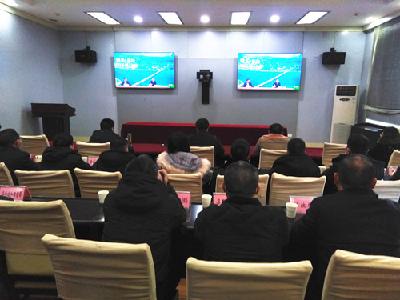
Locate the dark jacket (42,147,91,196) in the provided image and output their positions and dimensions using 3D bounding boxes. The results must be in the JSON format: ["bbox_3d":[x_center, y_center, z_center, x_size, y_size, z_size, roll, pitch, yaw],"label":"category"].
[{"bbox_3d":[-1.248,0.257,2.780,0.480,0.600,0.400,2,10,4],"label":"dark jacket"}]

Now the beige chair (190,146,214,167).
[{"bbox_3d":[-0.008,0.377,4.259,0.480,0.950,0.570,1,10,4],"label":"beige chair"}]

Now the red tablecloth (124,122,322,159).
[{"bbox_3d":[0.311,-0.113,6.089,3.800,0.800,0.850,2,11,4],"label":"red tablecloth"}]

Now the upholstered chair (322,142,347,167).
[{"bbox_3d":[2.161,0.340,4.588,0.480,0.950,0.570,4,11,16],"label":"upholstered chair"}]

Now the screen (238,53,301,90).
[{"bbox_3d":[1.939,-2.129,7.915,1.740,1.000,0.080,2,11,4],"label":"screen"}]

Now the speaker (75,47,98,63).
[{"bbox_3d":[-2.772,-2.303,7.016,0.510,0.310,0.310,0,18,-4],"label":"speaker"}]

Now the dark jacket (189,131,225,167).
[{"bbox_3d":[0.077,0.051,3.828,0.490,0.640,0.400,2,11,4],"label":"dark jacket"}]

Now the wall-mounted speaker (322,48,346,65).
[{"bbox_3d":[3.463,-2.332,7.401,0.540,0.320,0.320,2,11,4],"label":"wall-mounted speaker"}]

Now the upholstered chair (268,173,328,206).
[{"bbox_3d":[0.784,0.613,2.588,0.460,0.930,0.560,2,10,4],"label":"upholstered chair"}]

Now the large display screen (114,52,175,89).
[{"bbox_3d":[-1.419,-2.045,7.455,1.563,0.914,0.080,2,10,4],"label":"large display screen"}]

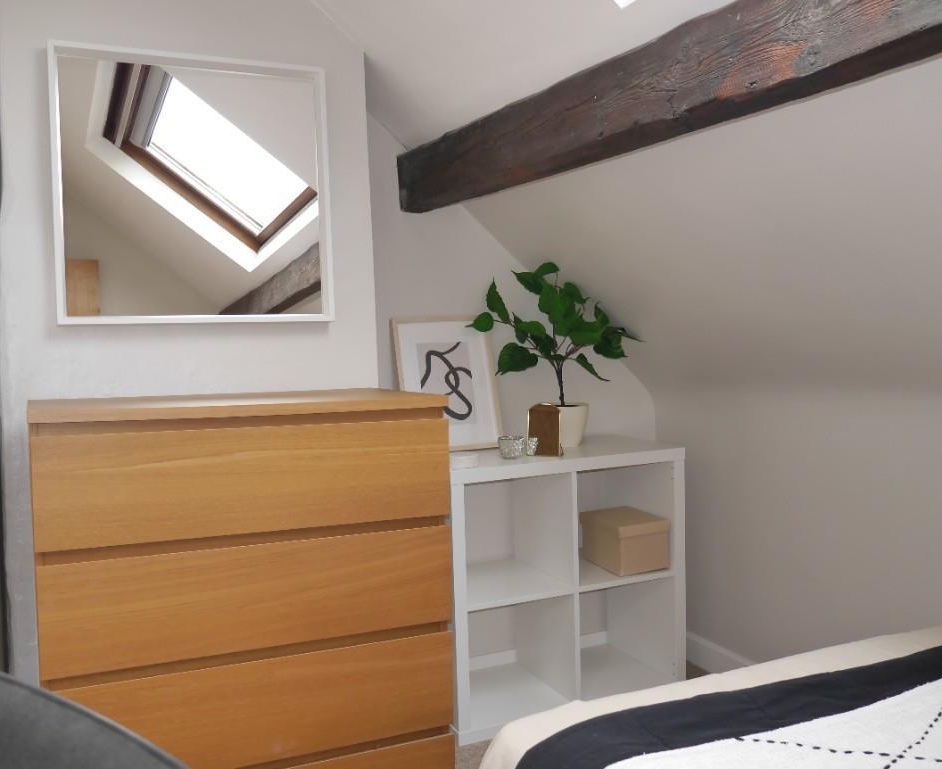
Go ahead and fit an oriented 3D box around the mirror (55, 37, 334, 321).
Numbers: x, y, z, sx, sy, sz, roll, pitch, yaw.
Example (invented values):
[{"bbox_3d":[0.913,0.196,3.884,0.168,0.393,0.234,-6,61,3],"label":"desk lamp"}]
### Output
[{"bbox_3d":[-0.664,-0.470,2.306,0.645,0.645,0.036,-2,2,-23],"label":"mirror"}]

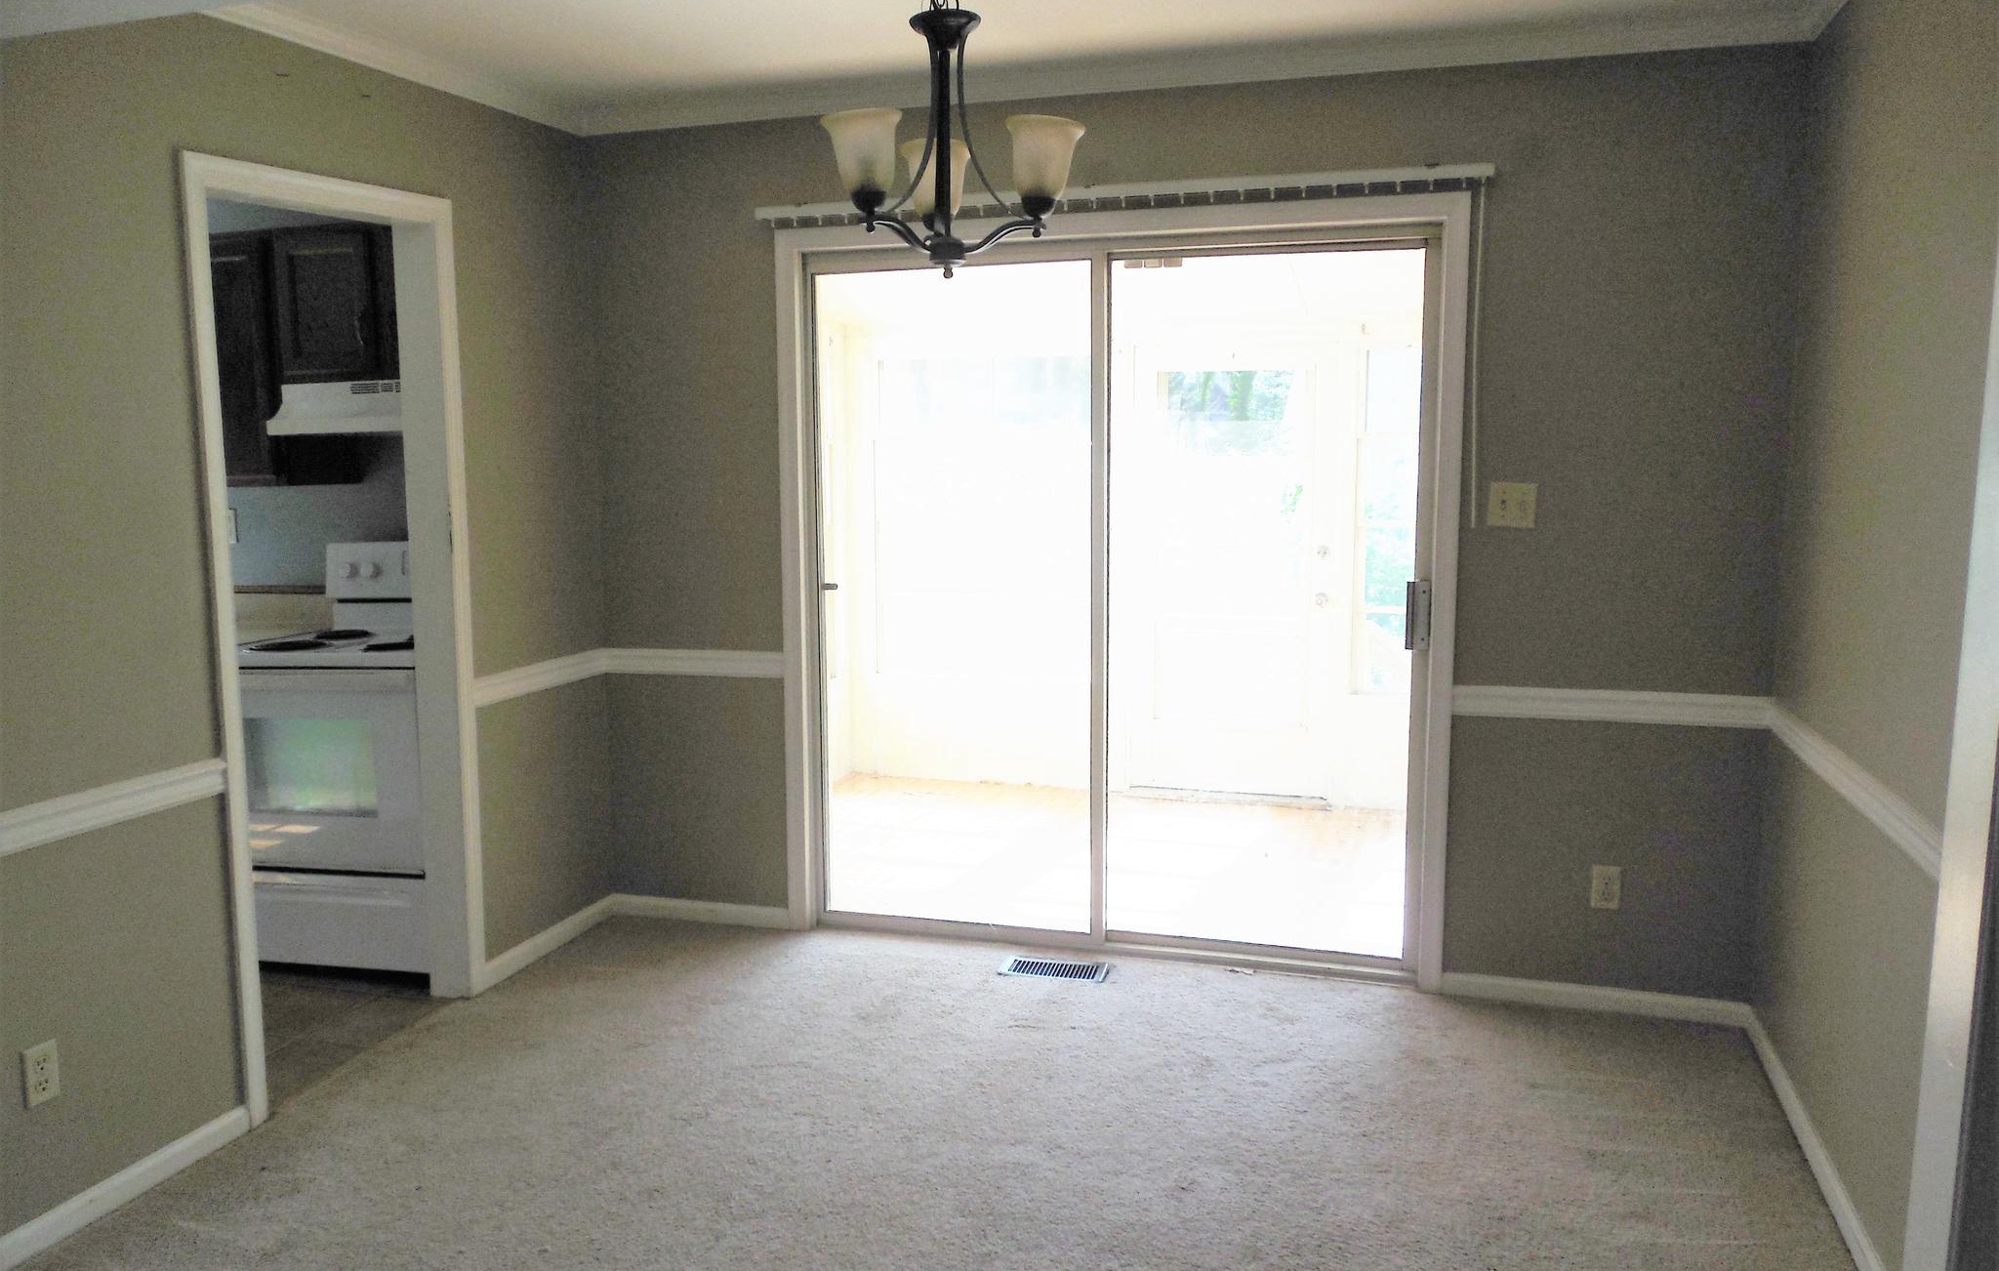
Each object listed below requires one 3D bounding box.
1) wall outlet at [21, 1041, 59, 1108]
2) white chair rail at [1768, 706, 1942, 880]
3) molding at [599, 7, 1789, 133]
[{"bbox_3d":[-1.812,0.830,2.734,0.010,0.115,0.071,2,8,18],"label":"wall outlet"},{"bbox_3d":[1.681,0.285,2.912,0.022,0.078,1.380,2,8,18],"label":"white chair rail"},{"bbox_3d":[0.329,-1.473,3.822,3.270,0.072,0.070,2,8,18],"label":"molding"}]

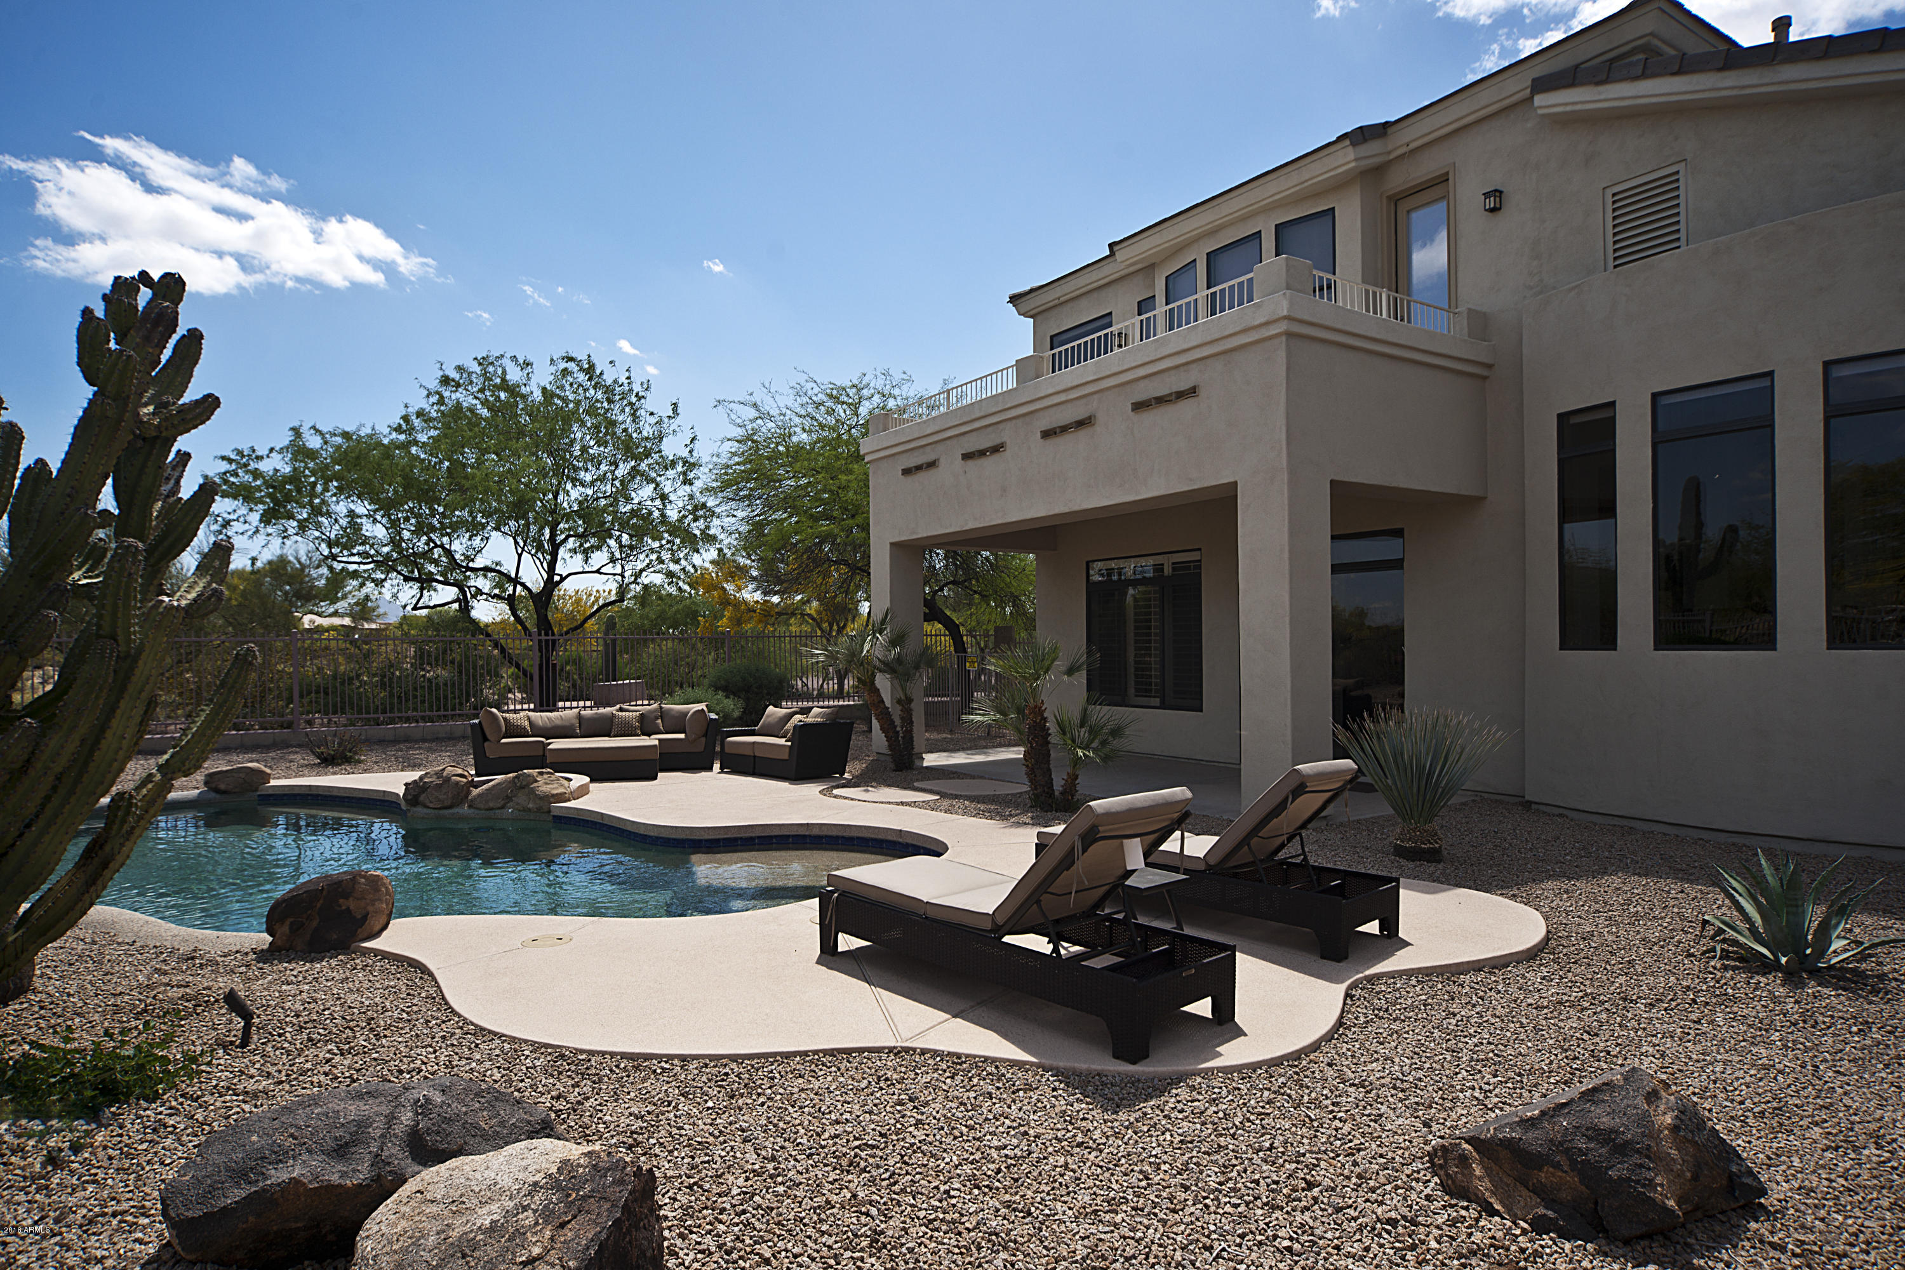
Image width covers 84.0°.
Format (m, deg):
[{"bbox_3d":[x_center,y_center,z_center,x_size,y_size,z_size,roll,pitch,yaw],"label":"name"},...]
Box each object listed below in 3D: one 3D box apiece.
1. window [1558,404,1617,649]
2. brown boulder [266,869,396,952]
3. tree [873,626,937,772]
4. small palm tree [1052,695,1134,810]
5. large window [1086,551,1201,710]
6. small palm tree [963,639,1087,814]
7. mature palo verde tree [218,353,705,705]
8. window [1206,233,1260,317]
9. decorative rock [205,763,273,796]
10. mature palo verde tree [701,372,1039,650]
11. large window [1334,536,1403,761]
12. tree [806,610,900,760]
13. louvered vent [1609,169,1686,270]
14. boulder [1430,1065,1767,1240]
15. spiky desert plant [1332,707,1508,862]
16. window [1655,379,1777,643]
[{"bbox_3d":[5.830,-0.973,9.720,0.100,2.220,0.600,0,-1,-21],"label":"window"},{"bbox_3d":[-3.325,1.424,5.649,0.650,0.420,0.500,0,0,-18],"label":"brown boulder"},{"bbox_3d":[-0.609,0.793,13.750,0.860,1.920,0.900,0,-1,0],"label":"tree"},{"bbox_3d":[1.409,1.171,10.600,0.840,1.130,0.820,0,-1,0],"label":"small palm tree"},{"bbox_3d":[2.649,-0.022,14.781,0.120,2.118,2.322,0,-1,-33],"label":"large window"},{"bbox_3d":[0.738,0.886,10.500,1.250,1.680,1.200,0,-1,0],"label":"small palm tree"},{"bbox_3d":[-8.823,-1.750,19.515,8.400,6.700,7.300,0,0,-24],"label":"mature palo verde tree"},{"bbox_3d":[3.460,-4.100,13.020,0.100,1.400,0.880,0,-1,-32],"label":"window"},{"bbox_3d":[-8.311,1.670,12.300,0.800,0.360,0.520,0,-1,0],"label":"decorative rock"},{"bbox_3d":[-1.285,-1.754,21.500,7.300,7.100,6.800,0,-1,0],"label":"mature palo verde tree"},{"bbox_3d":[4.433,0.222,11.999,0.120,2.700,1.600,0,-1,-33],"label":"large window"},{"bbox_3d":[-1.257,0.725,13.750,1.230,2.000,1.100,0,-1,0],"label":"tree"},{"bbox_3d":[6.102,-3.660,9.324,0.100,0.800,0.675,0,-1,-33],"label":"louvered vent"},{"bbox_3d":[1.879,1.425,3.069,0.850,0.340,0.560,0,0,0],"label":"boulder"},{"bbox_3d":[3.377,1.055,7.612,1.180,1.060,1.160,-1,0,24],"label":"spiky desert plant"},{"bbox_3d":[6.139,-0.961,8.527,0.120,2.158,0.838,0,-1,-32],"label":"window"}]

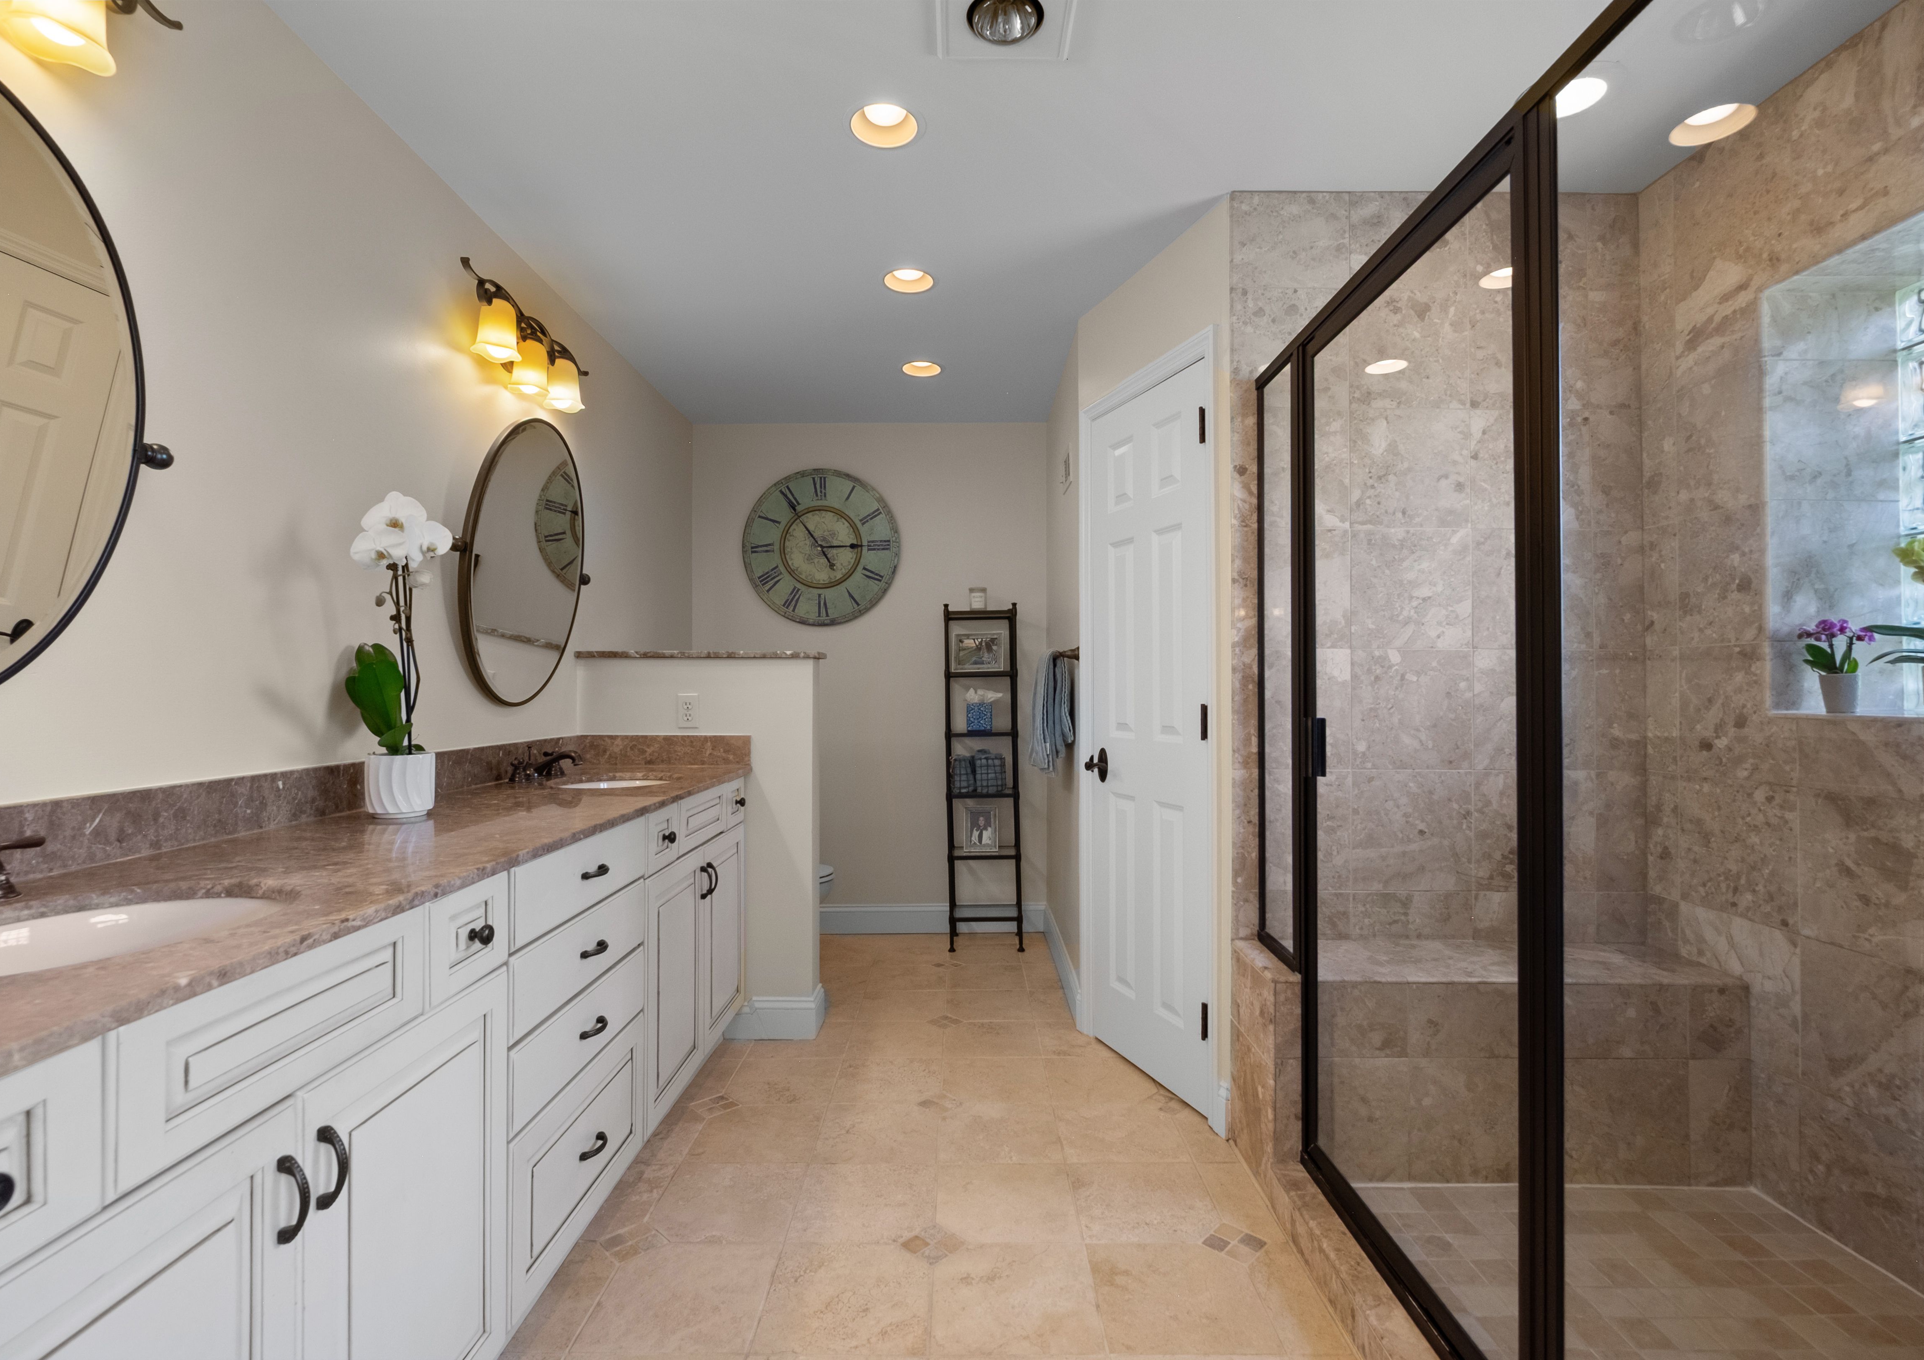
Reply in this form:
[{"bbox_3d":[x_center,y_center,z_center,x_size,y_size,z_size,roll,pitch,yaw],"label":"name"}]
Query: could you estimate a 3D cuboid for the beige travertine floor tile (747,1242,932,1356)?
[{"bbox_3d":[-0.217,1.199,1.649,0.315,0.012,0.295,0,0,0],"label":"beige travertine floor tile"}]

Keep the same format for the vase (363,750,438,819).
[{"bbox_3d":[-1.150,0.214,1.746,0.122,0.127,0.122,0,0,0],"label":"vase"}]

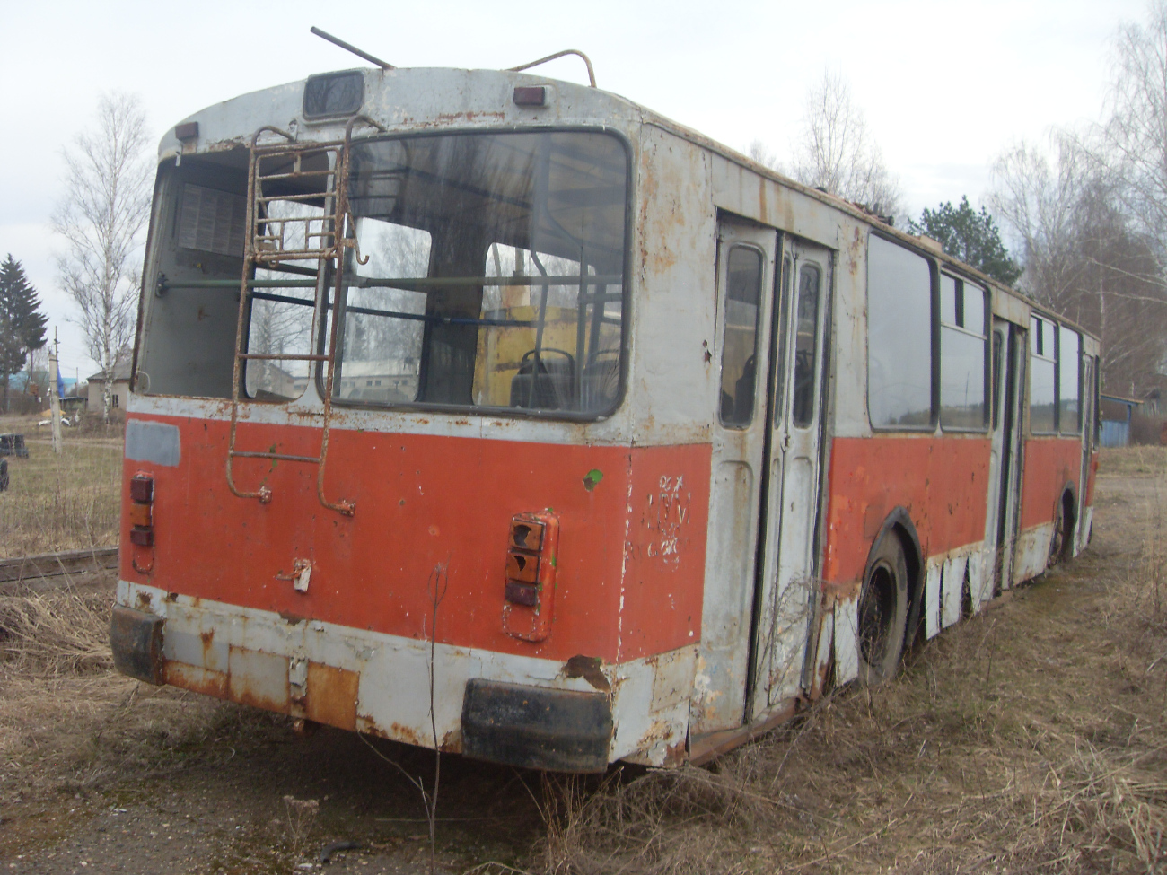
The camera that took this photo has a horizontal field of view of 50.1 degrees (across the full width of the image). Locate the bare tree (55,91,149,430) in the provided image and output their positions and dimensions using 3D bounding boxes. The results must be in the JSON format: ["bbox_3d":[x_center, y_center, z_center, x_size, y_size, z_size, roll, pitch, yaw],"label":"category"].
[{"bbox_3d":[-22.913,-8.573,60.000,4.400,15.400,4.400,1,2,0],"label":"bare tree"}]

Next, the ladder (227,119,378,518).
[{"bbox_3d":[-1.083,-0.467,4.731,0.500,1.460,0.210,3,0,30],"label":"ladder"}]

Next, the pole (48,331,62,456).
[{"bbox_3d":[-13.130,-1.099,31.000,0.220,3.150,0.220,1,2,0],"label":"pole"}]

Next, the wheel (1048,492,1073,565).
[{"bbox_3d":[4.514,0.938,12.313,0.280,1.050,1.050,3,2,30],"label":"wheel"}]

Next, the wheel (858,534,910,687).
[{"bbox_3d":[1.565,0.978,7.133,0.290,1.050,1.050,3,2,30],"label":"wheel"}]

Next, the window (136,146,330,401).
[{"bbox_3d":[-1.442,-0.647,5.061,1.100,1.000,0.090,3,-1,33],"label":"window"}]

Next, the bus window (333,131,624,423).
[{"bbox_3d":[-0.389,-0.583,4.429,1.150,1.000,0.090,4,-1,27],"label":"bus window"}]

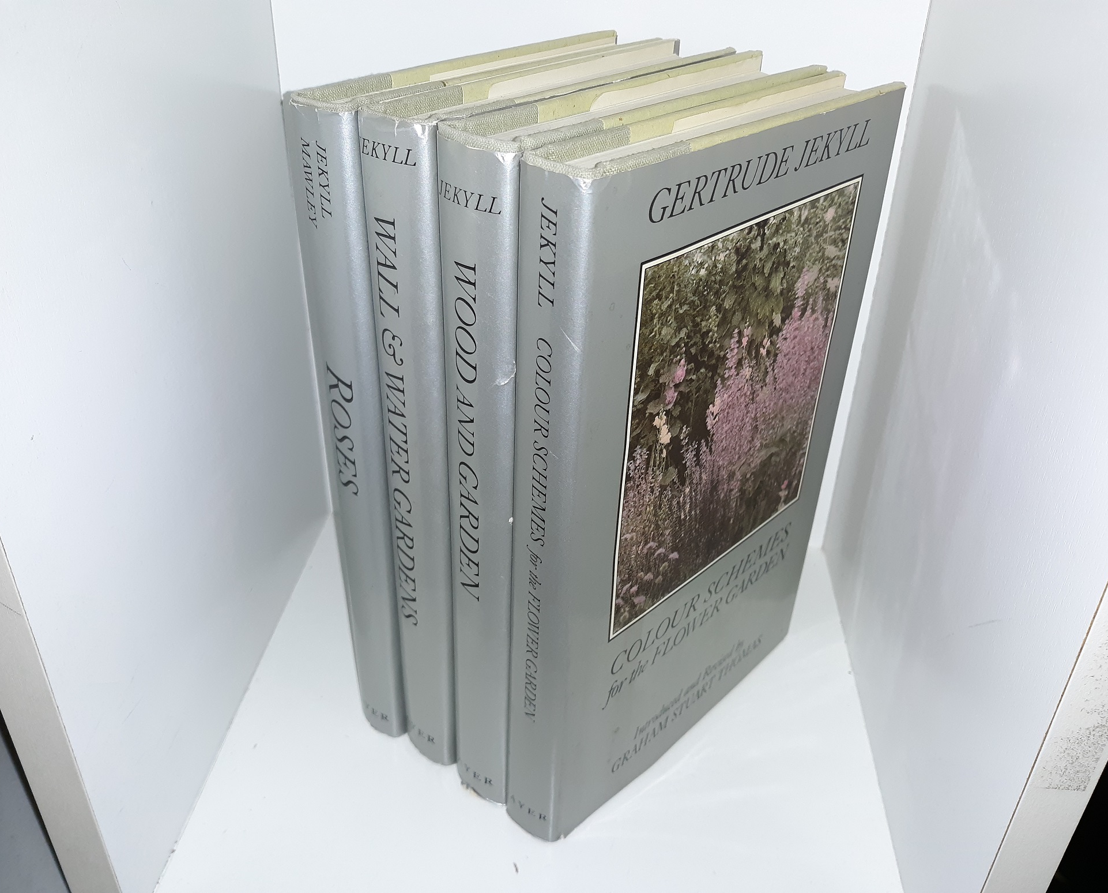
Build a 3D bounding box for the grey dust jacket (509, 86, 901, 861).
[{"bbox_3d":[0.045,0.008,0.307,0.023,0.222,0.142,28,40,35],"label":"grey dust jacket"}]

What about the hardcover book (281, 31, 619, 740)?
[{"bbox_3d":[-0.017,-0.020,0.347,0.024,0.222,0.145,23,38,30],"label":"hardcover book"}]

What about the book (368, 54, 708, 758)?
[{"bbox_3d":[0.003,-0.013,0.337,0.025,0.222,0.144,24,38,31],"label":"book"}]

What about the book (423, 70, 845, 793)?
[{"bbox_3d":[0.026,-0.003,0.322,0.026,0.222,0.144,27,40,33],"label":"book"}]

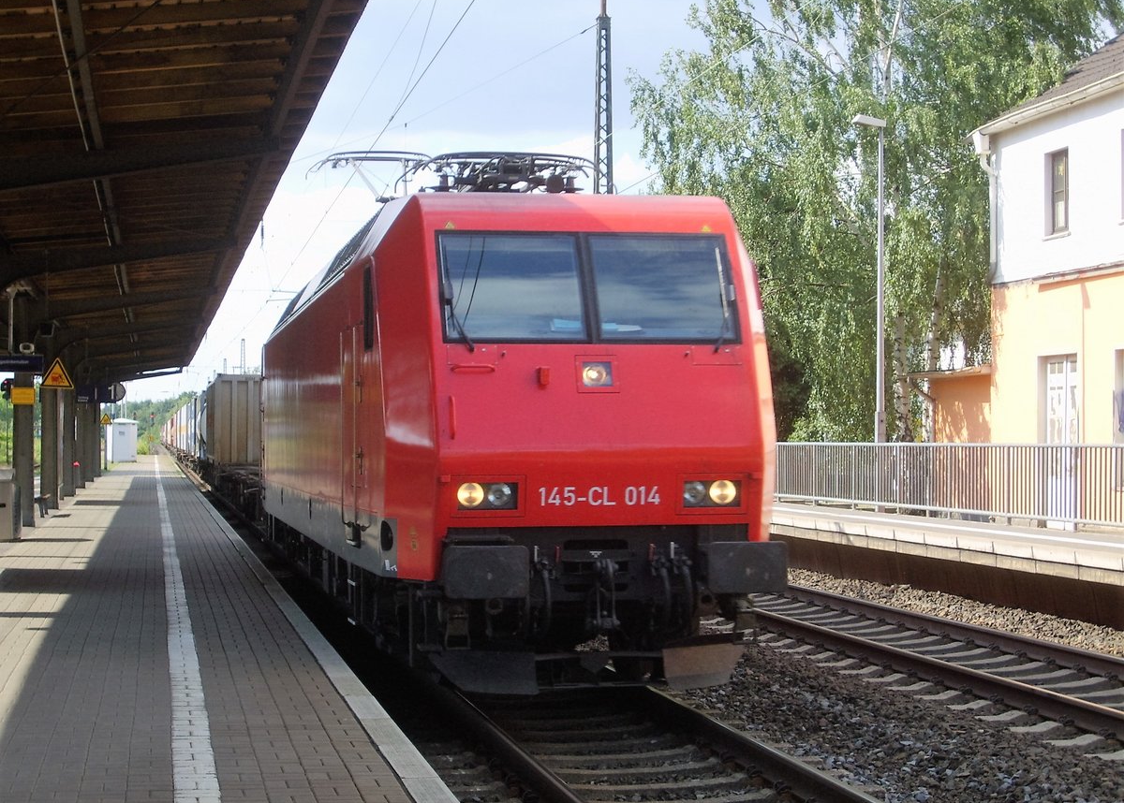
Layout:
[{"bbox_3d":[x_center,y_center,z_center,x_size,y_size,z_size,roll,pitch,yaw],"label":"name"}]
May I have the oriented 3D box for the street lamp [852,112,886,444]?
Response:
[{"bbox_3d":[4.737,-1.351,30.482,0.470,6.140,0.250,0,-1,-11],"label":"street lamp"}]

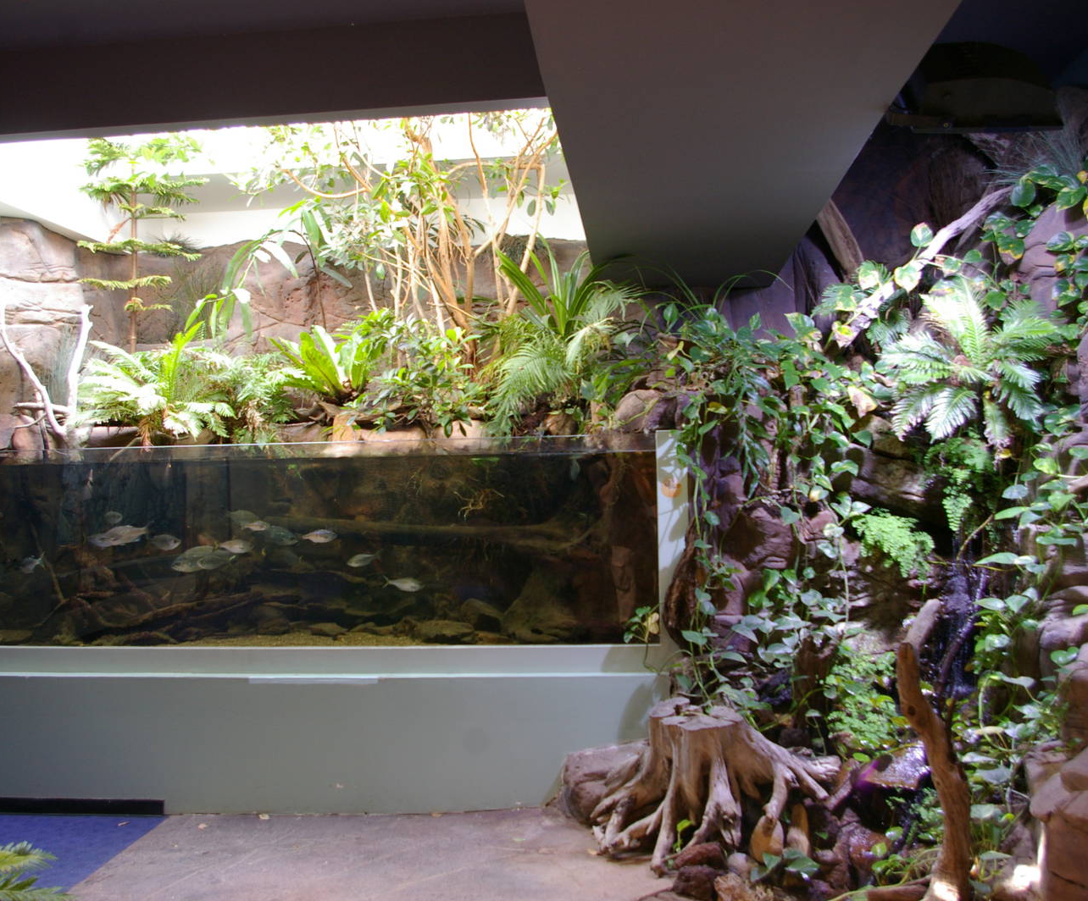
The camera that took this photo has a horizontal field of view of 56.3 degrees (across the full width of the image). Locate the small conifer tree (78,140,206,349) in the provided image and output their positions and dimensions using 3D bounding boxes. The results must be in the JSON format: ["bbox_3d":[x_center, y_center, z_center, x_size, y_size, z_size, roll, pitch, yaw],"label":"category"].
[{"bbox_3d":[-2.420,-1.253,6.100,0.720,1.420,0.720,-1,0,4],"label":"small conifer tree"}]

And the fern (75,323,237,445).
[{"bbox_3d":[-2.058,-0.360,5.400,0.820,0.640,0.720,-1,0,4],"label":"fern"}]

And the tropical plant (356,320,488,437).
[{"bbox_3d":[-0.680,-0.405,5.550,0.700,0.640,0.580,-1,0,4],"label":"tropical plant"}]

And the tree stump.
[{"bbox_3d":[0.679,1.297,4.080,0.960,0.540,0.760,-1,0,4],"label":"tree stump"}]

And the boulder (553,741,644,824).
[{"bbox_3d":[0.260,1.376,4.270,0.460,0.340,0.340,-1,0,4],"label":"boulder"}]

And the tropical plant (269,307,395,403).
[{"bbox_3d":[-1.181,-0.530,5.650,0.680,0.520,0.620,-1,0,4],"label":"tropical plant"}]

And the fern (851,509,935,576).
[{"bbox_3d":[1.602,0.427,4.650,0.360,0.300,0.280,-1,0,4],"label":"fern"}]

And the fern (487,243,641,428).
[{"bbox_3d":[0.105,-0.614,5.450,0.840,0.980,0.800,-1,0,4],"label":"fern"}]

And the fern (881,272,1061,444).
[{"bbox_3d":[1.926,-0.398,4.600,0.780,0.750,0.620,-1,0,4],"label":"fern"}]

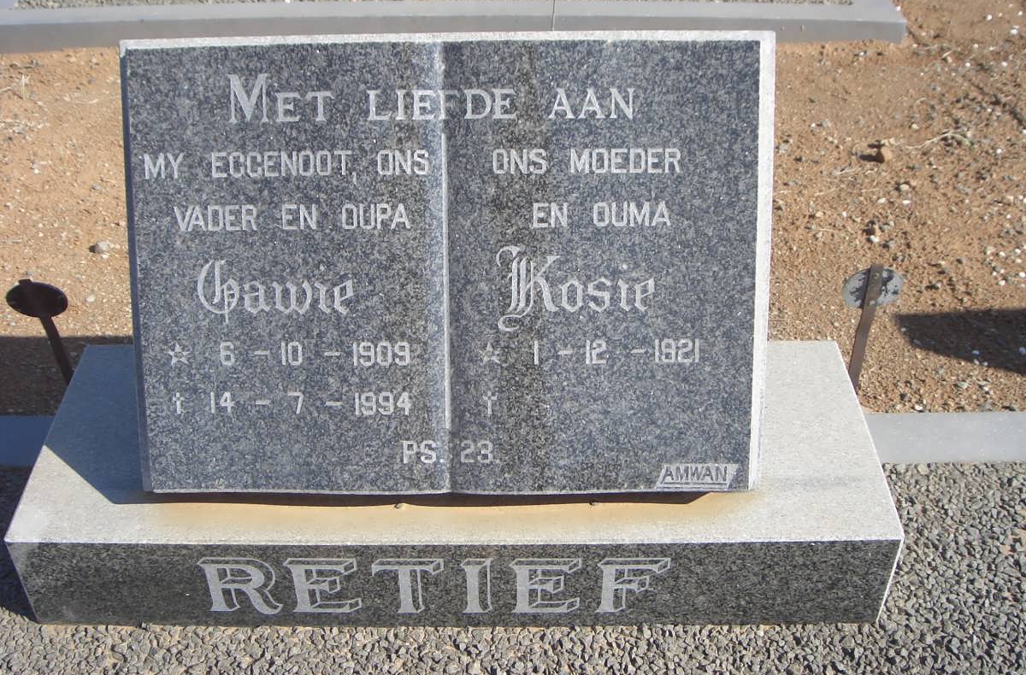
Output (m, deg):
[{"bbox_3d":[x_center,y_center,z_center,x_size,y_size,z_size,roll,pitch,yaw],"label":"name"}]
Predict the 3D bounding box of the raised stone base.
[{"bbox_3d":[-0.064,0.171,1.429,0.980,0.146,0.332,0,40,-1],"label":"raised stone base"}]

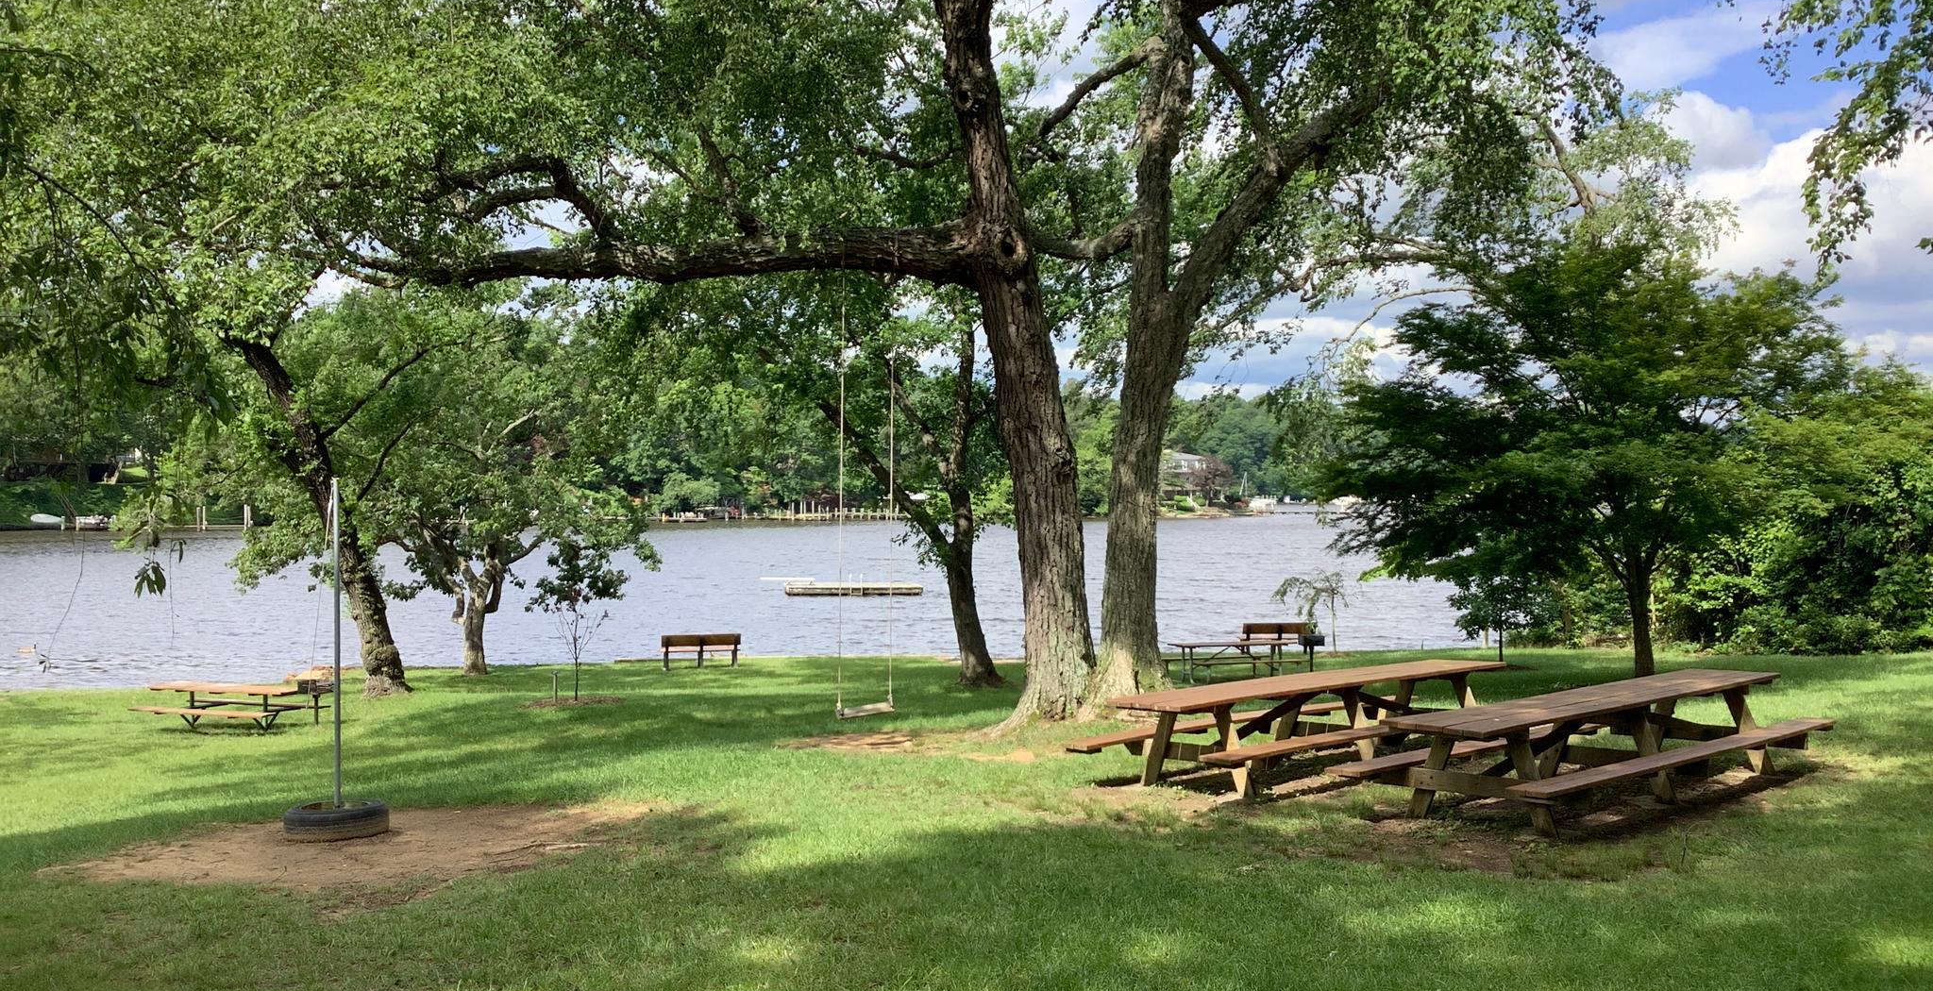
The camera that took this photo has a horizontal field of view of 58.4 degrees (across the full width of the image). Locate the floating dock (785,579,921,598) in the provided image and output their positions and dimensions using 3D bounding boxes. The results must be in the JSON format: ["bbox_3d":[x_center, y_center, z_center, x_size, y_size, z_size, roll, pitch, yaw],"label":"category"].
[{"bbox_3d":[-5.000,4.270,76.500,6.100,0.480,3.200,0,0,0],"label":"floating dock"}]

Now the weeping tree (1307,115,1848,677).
[{"bbox_3d":[9.850,-1.300,28.000,8.500,8.600,7.800,0,0,0],"label":"weeping tree"}]

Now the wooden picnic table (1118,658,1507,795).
[{"bbox_3d":[3.110,1.990,14.950,4.800,0.760,1.630,0,0,-44],"label":"wooden picnic table"}]

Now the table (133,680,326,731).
[{"bbox_3d":[-12.950,3.790,30.500,2.700,0.760,1.620,0,0,19],"label":"table"}]

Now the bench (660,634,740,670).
[{"bbox_3d":[-5.830,3.420,38.000,1.830,0.800,0.620,0,0,-16],"label":"bench"}]

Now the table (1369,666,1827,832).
[{"bbox_3d":[4.860,1.910,13.180,4.880,0.760,1.640,0,0,-44],"label":"table"}]

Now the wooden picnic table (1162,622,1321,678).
[{"bbox_3d":[5.200,3.300,34.000,2.460,0.760,1.720,0,0,-18],"label":"wooden picnic table"}]

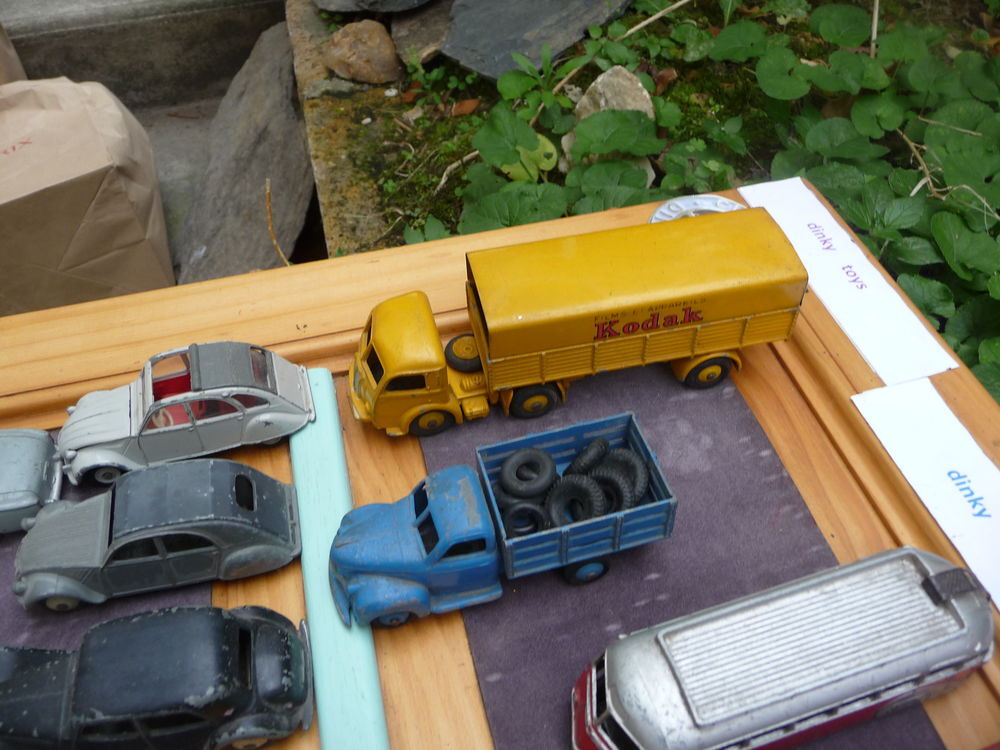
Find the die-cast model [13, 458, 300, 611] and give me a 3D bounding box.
[{"bbox_3d":[-0.109,0.049,0.257,0.088,0.037,0.034,-8,50,-5],"label":"die-cast model"}]

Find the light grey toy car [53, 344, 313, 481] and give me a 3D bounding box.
[{"bbox_3d":[-0.114,0.012,0.287,0.088,0.036,0.034,-14,50,-11],"label":"light grey toy car"}]

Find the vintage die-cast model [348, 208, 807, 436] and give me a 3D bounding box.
[{"bbox_3d":[0.024,-0.018,0.300,0.166,0.054,0.040,-10,50,-7],"label":"vintage die-cast model"}]

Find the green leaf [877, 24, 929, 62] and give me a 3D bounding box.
[{"bbox_3d":[0.323,-0.266,0.649,0.041,0.012,0.039,-36,65,-8],"label":"green leaf"}]

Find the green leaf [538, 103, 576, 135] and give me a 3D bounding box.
[{"bbox_3d":[0.048,-0.212,0.670,0.032,0.015,0.028,0,46,4],"label":"green leaf"}]

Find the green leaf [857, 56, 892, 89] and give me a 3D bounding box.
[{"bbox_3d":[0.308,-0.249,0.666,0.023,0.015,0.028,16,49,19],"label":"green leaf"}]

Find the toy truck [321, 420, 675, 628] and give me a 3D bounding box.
[{"bbox_3d":[-0.001,0.049,0.259,0.106,0.043,0.038,-13,45,-8],"label":"toy truck"}]

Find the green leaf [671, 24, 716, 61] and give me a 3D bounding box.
[{"bbox_3d":[0.166,-0.287,0.699,0.037,0.009,0.039,-8,76,5],"label":"green leaf"}]

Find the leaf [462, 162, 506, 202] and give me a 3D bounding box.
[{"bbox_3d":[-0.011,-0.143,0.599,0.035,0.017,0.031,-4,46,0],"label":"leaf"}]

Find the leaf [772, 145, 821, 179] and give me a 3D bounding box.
[{"bbox_3d":[0.193,-0.136,0.527,0.033,0.008,0.034,-12,58,-1],"label":"leaf"}]

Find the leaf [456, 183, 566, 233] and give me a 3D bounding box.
[{"bbox_3d":[0.009,-0.109,0.544,0.075,0.021,0.039,-3,46,1],"label":"leaf"}]

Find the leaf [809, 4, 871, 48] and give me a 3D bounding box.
[{"bbox_3d":[0.281,-0.288,0.669,0.047,0.012,0.045,17,72,15],"label":"leaf"}]

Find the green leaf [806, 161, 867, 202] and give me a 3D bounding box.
[{"bbox_3d":[0.206,-0.118,0.497,0.036,0.009,0.035,-5,58,3],"label":"green leaf"}]

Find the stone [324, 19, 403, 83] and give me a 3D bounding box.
[{"bbox_3d":[-0.135,-0.322,0.802,0.071,0.037,0.049,-10,46,-6],"label":"stone"}]

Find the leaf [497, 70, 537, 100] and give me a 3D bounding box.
[{"bbox_3d":[0.013,-0.217,0.606,0.031,0.012,0.029,-16,69,-5],"label":"leaf"}]

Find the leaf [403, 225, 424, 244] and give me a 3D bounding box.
[{"bbox_3d":[-0.053,-0.085,0.500,0.014,0.004,0.018,-20,76,-8],"label":"leaf"}]

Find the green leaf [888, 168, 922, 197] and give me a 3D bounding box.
[{"bbox_3d":[0.262,-0.124,0.522,0.023,0.012,0.021,-34,63,-8],"label":"green leaf"}]

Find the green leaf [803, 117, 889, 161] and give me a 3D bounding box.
[{"bbox_3d":[0.233,-0.159,0.545,0.055,0.012,0.043,21,58,18],"label":"green leaf"}]

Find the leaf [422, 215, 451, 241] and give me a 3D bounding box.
[{"bbox_3d":[-0.045,-0.103,0.570,0.019,0.010,0.019,-7,46,-3],"label":"leaf"}]

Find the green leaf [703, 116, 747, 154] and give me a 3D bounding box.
[{"bbox_3d":[0.177,-0.189,0.638,0.029,0.015,0.028,9,47,13],"label":"green leaf"}]

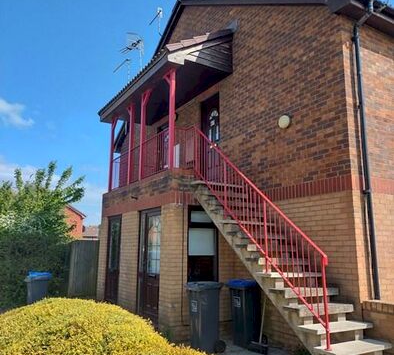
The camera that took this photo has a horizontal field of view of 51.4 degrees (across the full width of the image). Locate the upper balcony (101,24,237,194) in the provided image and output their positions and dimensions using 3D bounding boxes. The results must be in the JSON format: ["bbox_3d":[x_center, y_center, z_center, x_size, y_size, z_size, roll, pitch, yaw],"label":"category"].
[{"bbox_3d":[-0.930,-1.276,9.622,1.480,3.200,4.200,7,-13,-30],"label":"upper balcony"}]

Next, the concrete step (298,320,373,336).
[{"bbox_3d":[1.686,1.820,4.939,0.972,0.060,0.300,7,-13,-30],"label":"concrete step"}]

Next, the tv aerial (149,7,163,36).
[{"bbox_3d":[-1.265,-4.340,12.015,0.280,0.900,1.050,7,-13,-28],"label":"tv aerial"}]

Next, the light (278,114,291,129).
[{"bbox_3d":[1.466,-0.936,6.880,0.100,0.230,0.230,7,-13,-30],"label":"light"}]

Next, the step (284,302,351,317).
[{"bbox_3d":[1.554,1.674,5.193,0.972,0.080,0.300,7,-13,-30],"label":"step"}]

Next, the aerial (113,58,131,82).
[{"bbox_3d":[-2.520,-3.444,13.881,0.280,0.850,1.200,8,-13,-32],"label":"aerial"}]

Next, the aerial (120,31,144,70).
[{"bbox_3d":[-2.081,-3.807,13.067,0.450,1.350,1.300,10,-15,-40],"label":"aerial"}]

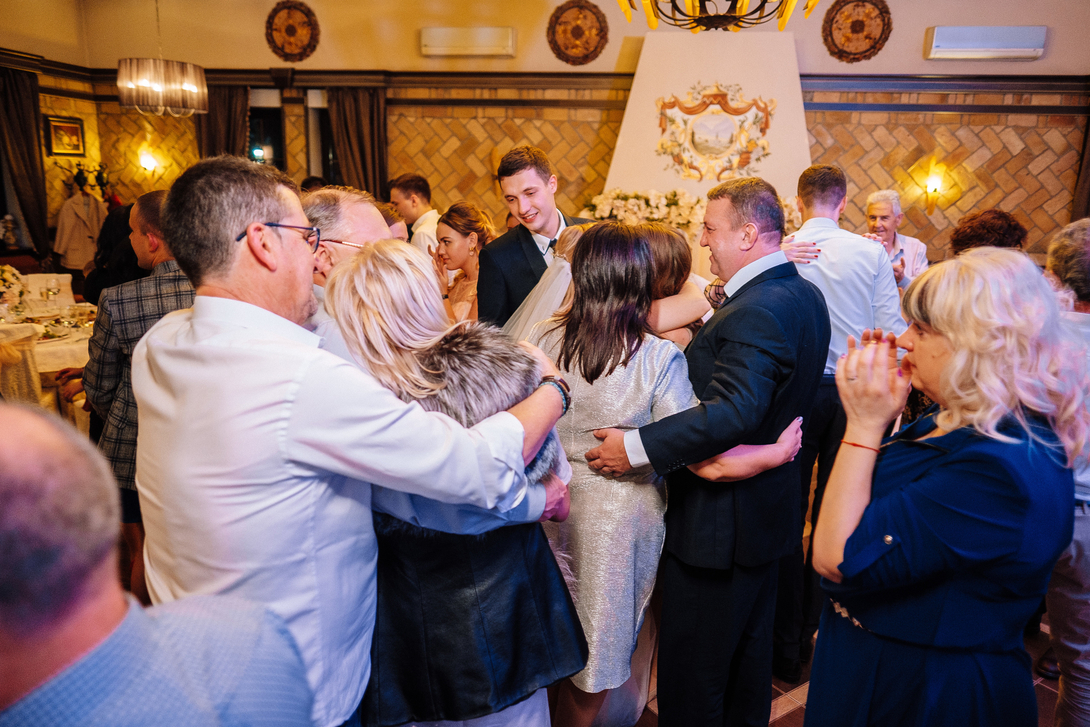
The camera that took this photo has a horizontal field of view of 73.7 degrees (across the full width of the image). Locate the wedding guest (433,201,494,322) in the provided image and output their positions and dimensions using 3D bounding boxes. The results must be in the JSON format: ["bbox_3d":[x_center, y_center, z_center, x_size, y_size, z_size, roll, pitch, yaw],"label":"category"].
[{"bbox_3d":[-0.300,0.243,2.700,0.420,1.650,0.440,-2,14,-13],"label":"wedding guest"}]

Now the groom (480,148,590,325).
[{"bbox_3d":[-0.041,0.249,2.346,0.540,1.820,0.420,1,14,-3],"label":"groom"}]

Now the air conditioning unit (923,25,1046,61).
[{"bbox_3d":[3.946,-2.874,6.542,0.913,0.259,0.210,4,14,8],"label":"air conditioning unit"}]

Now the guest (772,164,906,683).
[{"bbox_3d":[0.931,0.243,2.527,0.530,1.800,0.440,6,14,17],"label":"guest"}]

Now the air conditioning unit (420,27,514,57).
[{"bbox_3d":[-0.752,-3.177,7.204,0.911,0.256,0.210,4,14,8],"label":"air conditioning unit"}]

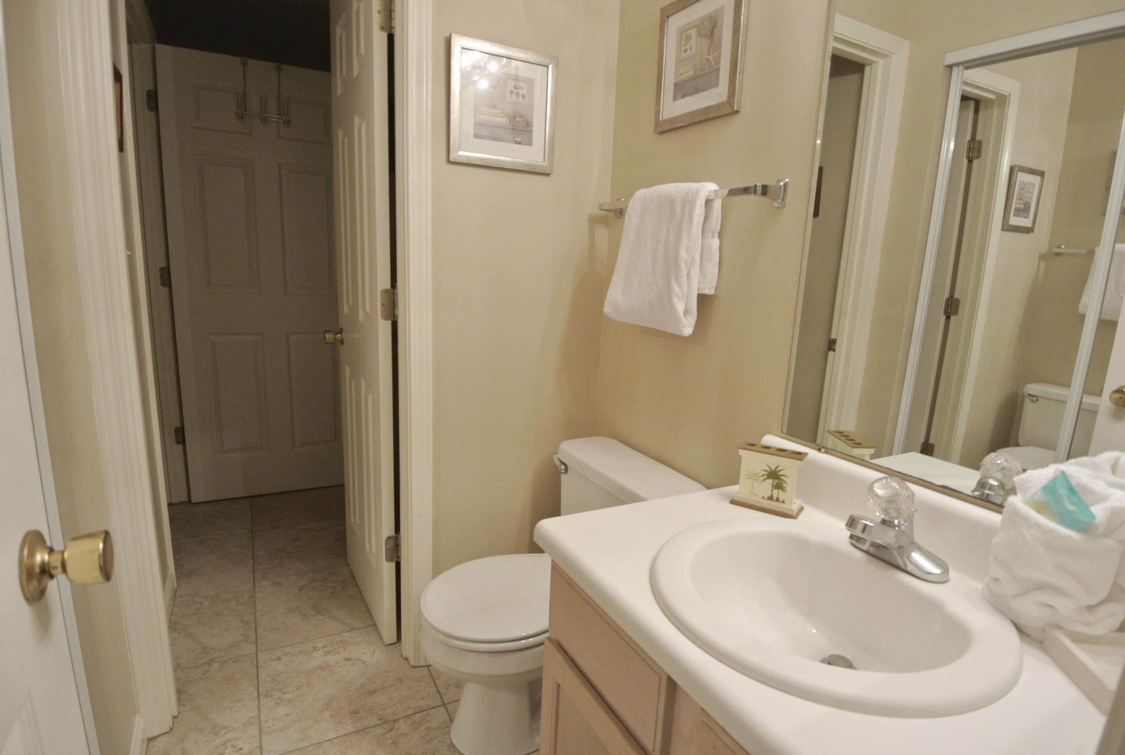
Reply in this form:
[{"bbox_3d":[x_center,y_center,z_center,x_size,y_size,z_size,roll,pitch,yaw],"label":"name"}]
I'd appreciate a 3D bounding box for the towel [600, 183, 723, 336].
[{"bbox_3d":[0.245,-0.308,1.467,0.093,0.355,0.385,-4,13,-29],"label":"towel"}]

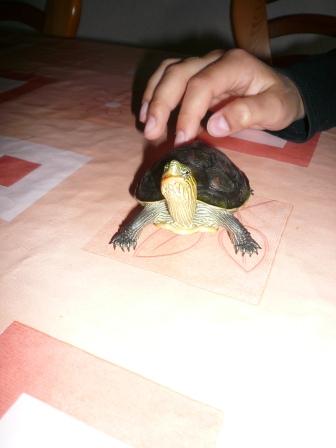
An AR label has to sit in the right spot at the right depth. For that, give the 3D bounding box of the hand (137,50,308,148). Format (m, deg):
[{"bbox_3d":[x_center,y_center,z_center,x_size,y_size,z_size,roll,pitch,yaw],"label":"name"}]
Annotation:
[{"bbox_3d":[0.041,-0.101,0.309,0.119,0.059,0.080,-7,36,-5],"label":"hand"}]

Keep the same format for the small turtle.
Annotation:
[{"bbox_3d":[0.019,-0.033,0.238,0.084,0.050,0.110,7,37,10],"label":"small turtle"}]

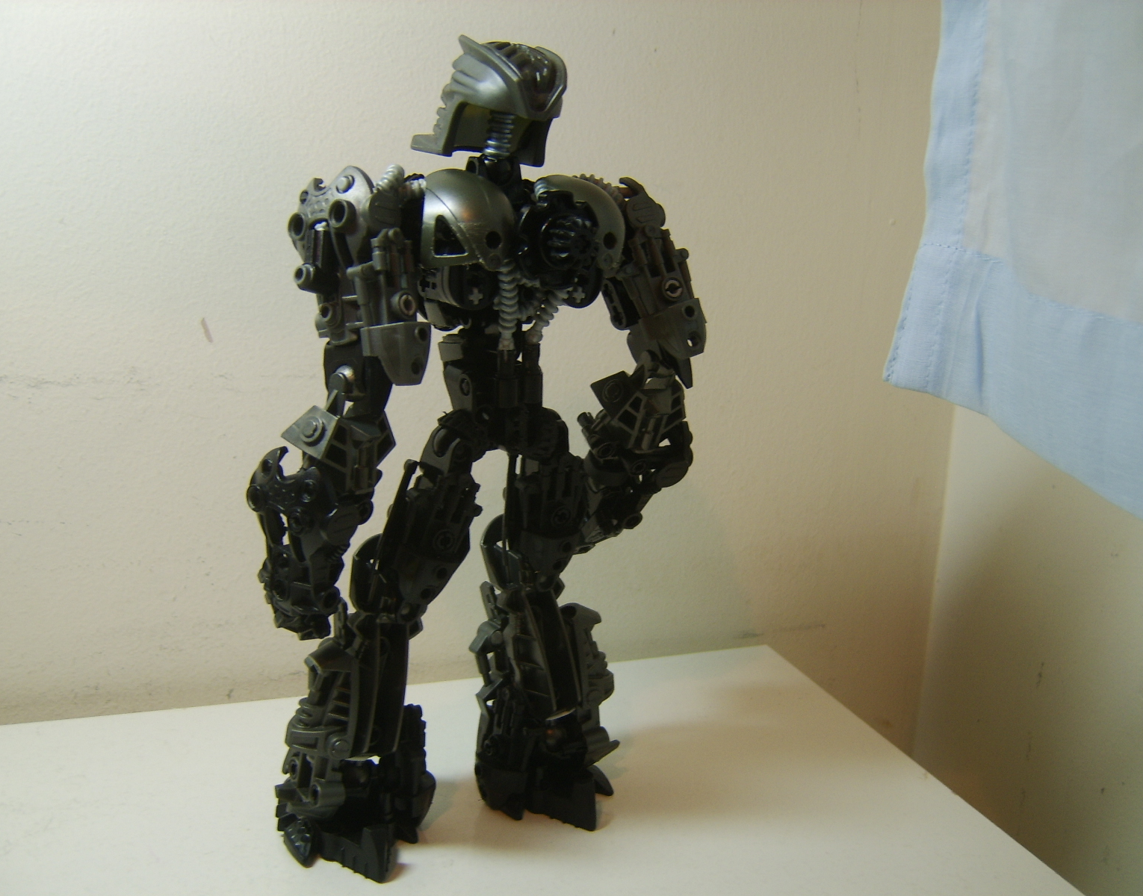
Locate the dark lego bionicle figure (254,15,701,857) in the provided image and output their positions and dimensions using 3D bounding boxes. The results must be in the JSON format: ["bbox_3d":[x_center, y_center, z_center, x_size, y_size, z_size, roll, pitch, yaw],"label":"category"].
[{"bbox_3d":[-0.031,0.004,0.358,0.140,0.266,0.080,-6,15,-34],"label":"dark lego bionicle figure"}]

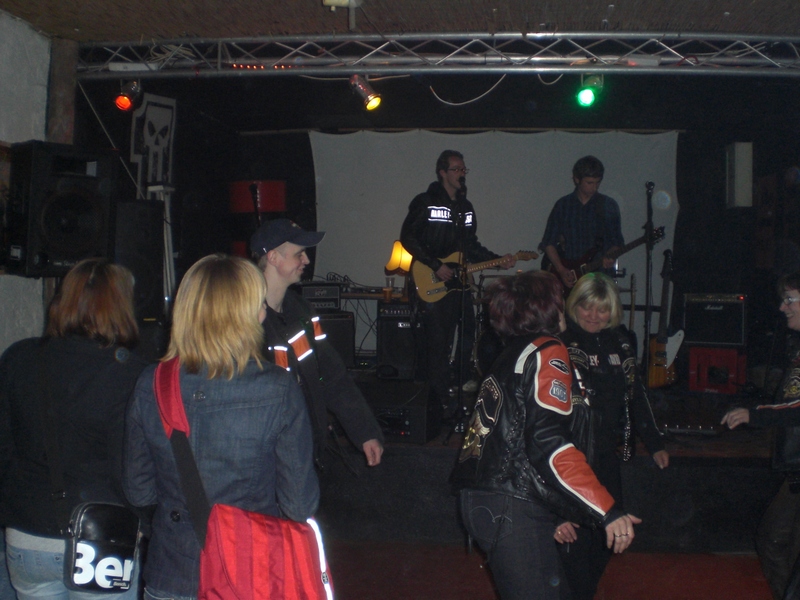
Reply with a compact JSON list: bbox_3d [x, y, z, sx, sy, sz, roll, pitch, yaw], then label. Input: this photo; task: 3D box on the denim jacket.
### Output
[{"bbox_3d":[-0.446,0.423,2.180,0.460,0.580,0.320,1,2,12],"label":"denim jacket"}]

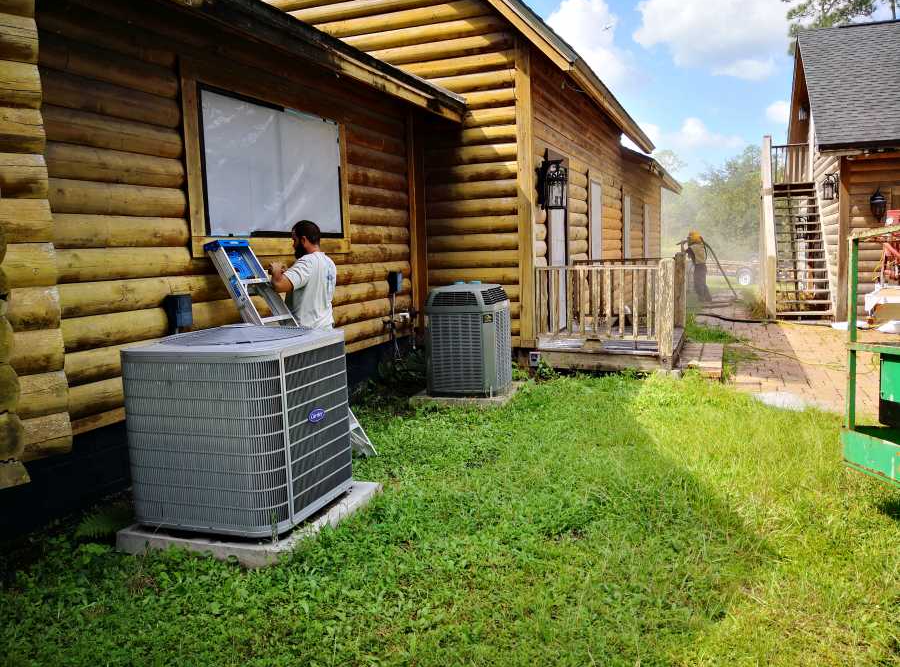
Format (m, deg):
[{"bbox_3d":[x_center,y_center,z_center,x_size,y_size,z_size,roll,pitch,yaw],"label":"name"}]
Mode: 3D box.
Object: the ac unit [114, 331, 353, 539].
[{"bbox_3d":[-1.086,0.463,3.723,0.889,0.857,0.889,0,7,20],"label":"ac unit"}]

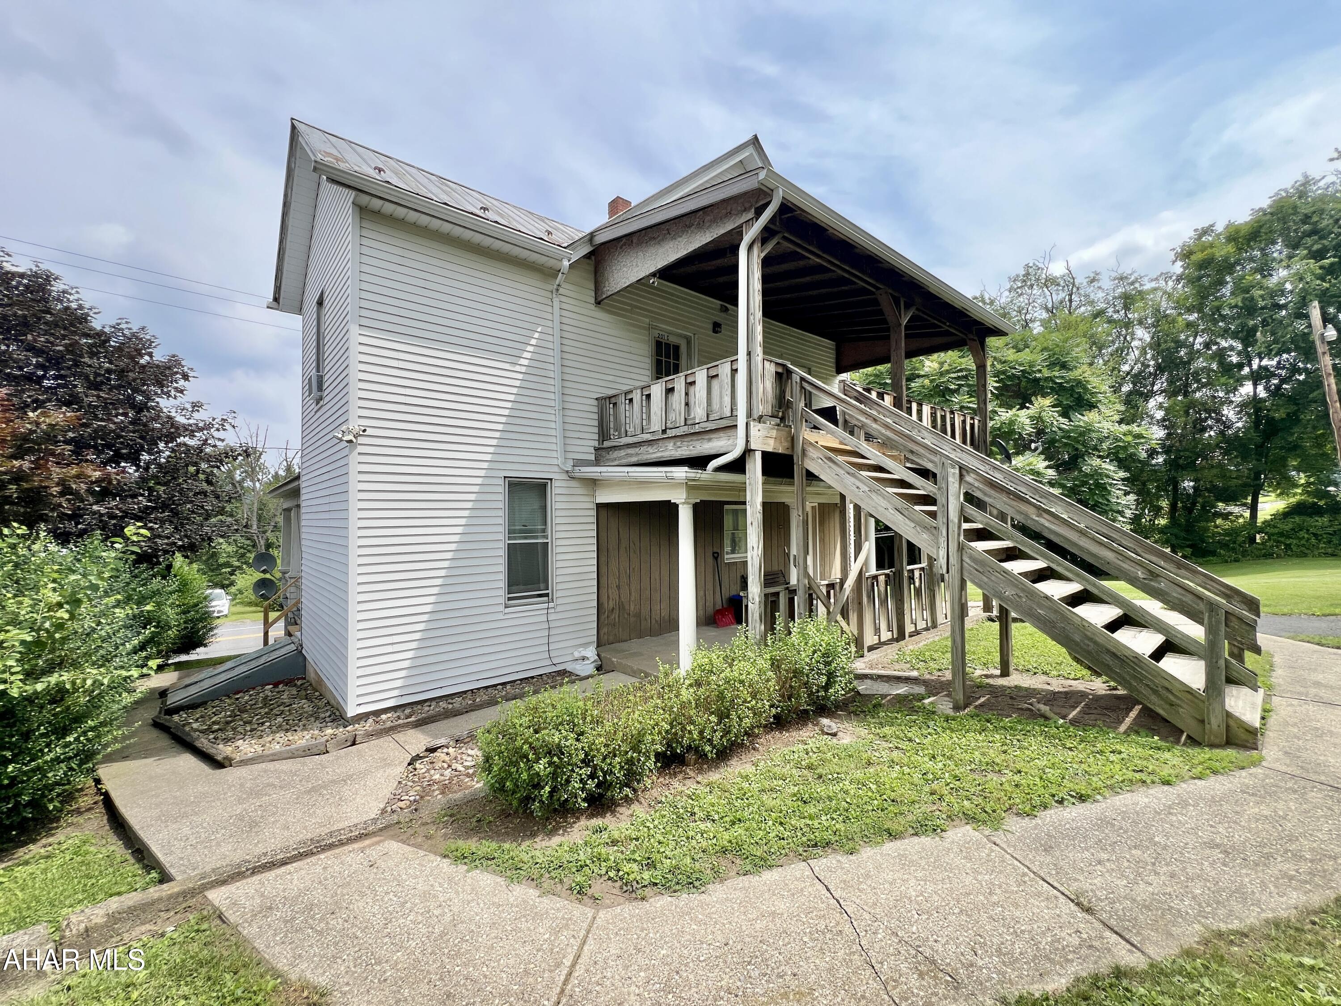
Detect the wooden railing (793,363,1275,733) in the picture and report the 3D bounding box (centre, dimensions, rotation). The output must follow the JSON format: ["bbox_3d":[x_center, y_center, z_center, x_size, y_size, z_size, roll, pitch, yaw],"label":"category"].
[{"bbox_3d":[2.880,0.067,4.699,1.214,3.238,3.441,1,-1,-39],"label":"wooden railing"}]

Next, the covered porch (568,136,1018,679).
[{"bbox_3d":[2.521,-0.917,8.267,6.851,6.325,3.471,1,-1,-39],"label":"covered porch"}]

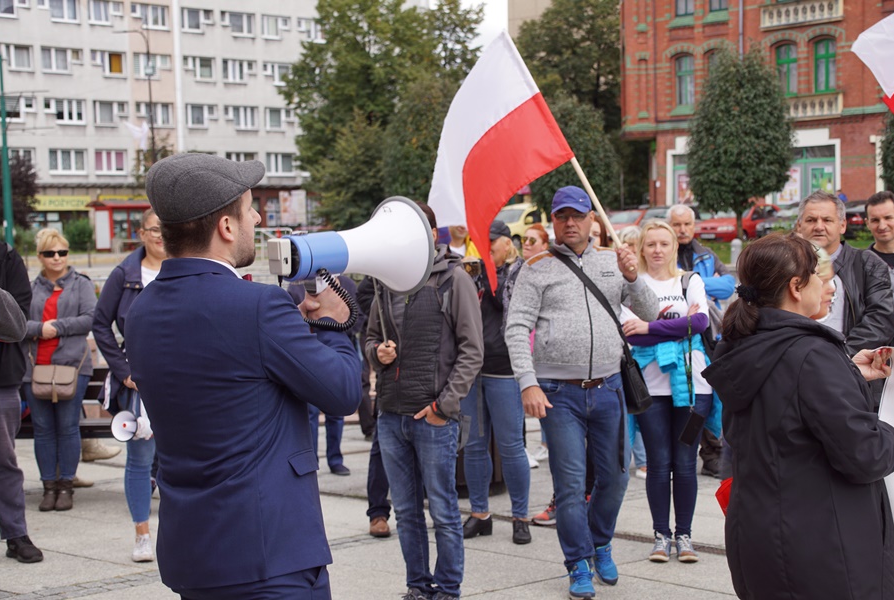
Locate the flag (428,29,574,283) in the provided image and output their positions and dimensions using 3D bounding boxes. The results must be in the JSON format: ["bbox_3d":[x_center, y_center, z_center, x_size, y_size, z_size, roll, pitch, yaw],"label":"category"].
[{"bbox_3d":[0.239,-0.623,8.370,0.660,1.150,0.300,-2,3,-6],"label":"flag"}]

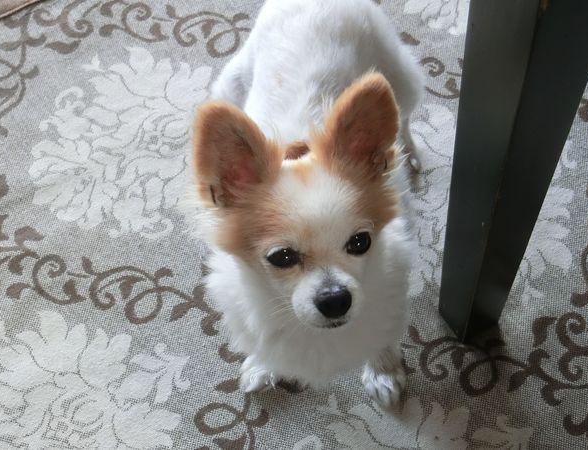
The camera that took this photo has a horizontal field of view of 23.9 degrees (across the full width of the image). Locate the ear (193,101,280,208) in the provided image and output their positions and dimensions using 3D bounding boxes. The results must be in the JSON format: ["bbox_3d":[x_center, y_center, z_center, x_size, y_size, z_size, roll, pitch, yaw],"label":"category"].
[{"bbox_3d":[-0.040,-0.049,0.957,0.054,0.032,0.068,-16,102,7],"label":"ear"}]

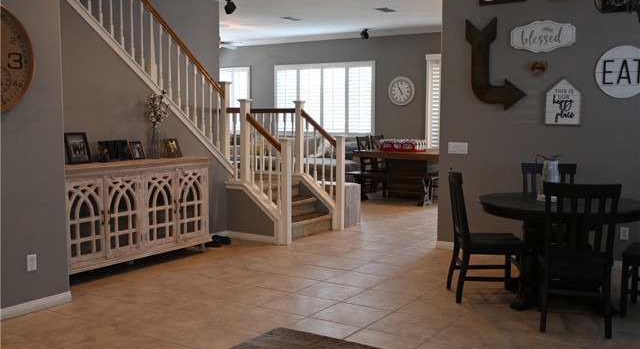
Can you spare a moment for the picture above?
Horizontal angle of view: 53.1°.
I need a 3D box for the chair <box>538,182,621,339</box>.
[{"bbox_3d":[1.764,0.544,4.401,0.470,1.000,0.580,2,6,19],"label":"chair"}]

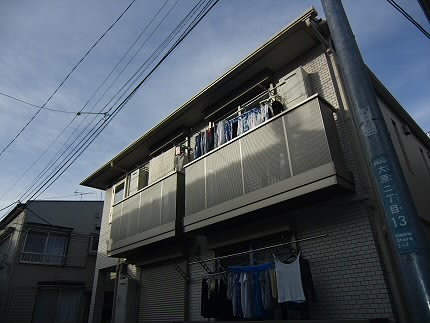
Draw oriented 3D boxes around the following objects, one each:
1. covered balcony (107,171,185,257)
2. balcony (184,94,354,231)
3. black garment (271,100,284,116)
[{"bbox_3d":[-1.626,1.443,7.339,0.532,1.397,3.013,21,-34,-38],"label":"covered balcony"},{"bbox_3d":[0.642,0.270,5.184,0.532,1.400,3.150,21,-34,-38],"label":"balcony"},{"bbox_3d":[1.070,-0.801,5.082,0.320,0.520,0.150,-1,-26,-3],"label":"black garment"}]

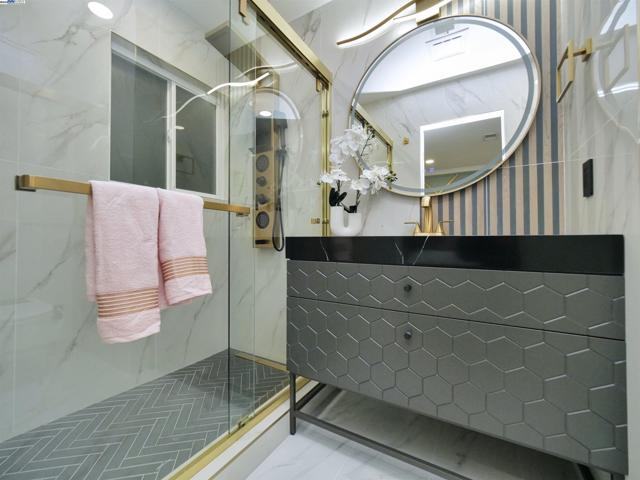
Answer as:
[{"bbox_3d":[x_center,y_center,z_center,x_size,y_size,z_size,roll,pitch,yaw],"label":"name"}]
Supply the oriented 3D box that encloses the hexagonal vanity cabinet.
[{"bbox_3d":[0.443,0.428,1.143,1.060,0.870,0.530,0,-1,31],"label":"hexagonal vanity cabinet"}]

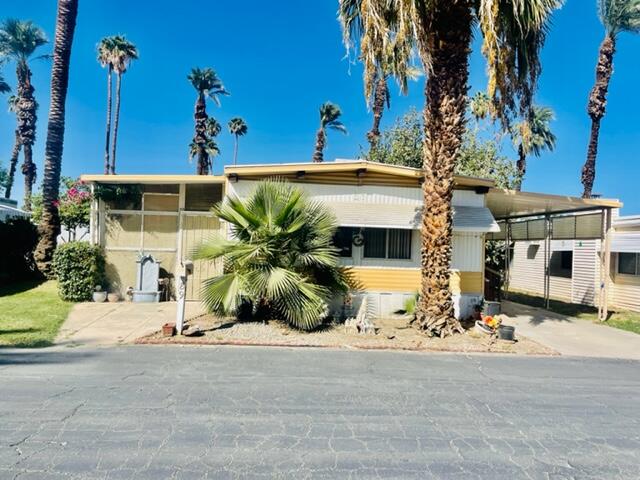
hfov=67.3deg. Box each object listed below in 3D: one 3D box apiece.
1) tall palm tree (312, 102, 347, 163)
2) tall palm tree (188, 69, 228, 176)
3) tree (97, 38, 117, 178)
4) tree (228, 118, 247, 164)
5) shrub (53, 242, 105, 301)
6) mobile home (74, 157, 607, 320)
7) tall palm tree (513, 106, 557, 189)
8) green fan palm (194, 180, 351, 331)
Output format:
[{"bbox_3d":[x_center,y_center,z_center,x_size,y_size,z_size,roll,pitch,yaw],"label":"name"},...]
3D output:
[{"bbox_3d":[0.585,-3.795,32.945,2.400,11.290,2.400,1,-1,-5],"label":"tall palm tree"},{"bbox_3d":[-7.817,-5.131,32.934,2.800,13.560,2.700,1,-1,-5],"label":"tall palm tree"},{"bbox_3d":[-20.615,-9.060,46.398,2.500,21.060,2.500,1,-1,-5],"label":"tree"},{"bbox_3d":[-11.108,-7.411,64.910,2.600,18.580,2.600,1,-1,-5],"label":"tree"},{"bbox_3d":[-6.021,0.777,11.993,1.300,1.430,1.300,1,-1,-5],"label":"shrub"},{"bbox_3d":[-0.018,0.091,14.836,11.800,3.150,11.000,1,-1,-5],"label":"mobile home"},{"bbox_3d":[13.261,-3.103,29.949,2.800,10.460,2.800,1,-1,-5],"label":"tall palm tree"},{"bbox_3d":[-0.957,0.225,9.337,3.000,2.730,2.750,1,-1,-5],"label":"green fan palm"}]

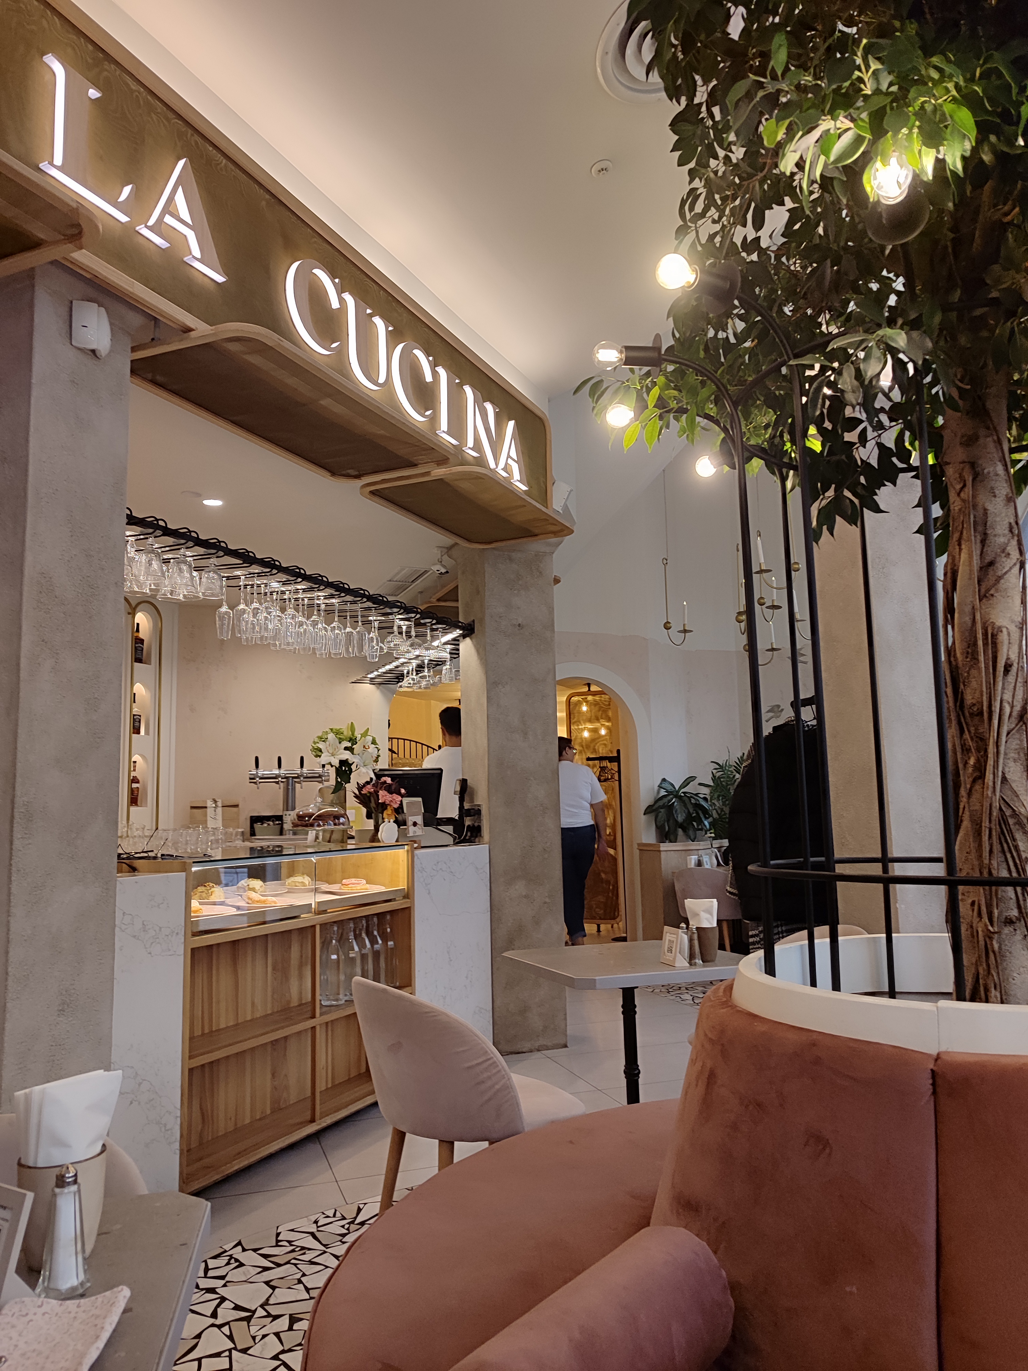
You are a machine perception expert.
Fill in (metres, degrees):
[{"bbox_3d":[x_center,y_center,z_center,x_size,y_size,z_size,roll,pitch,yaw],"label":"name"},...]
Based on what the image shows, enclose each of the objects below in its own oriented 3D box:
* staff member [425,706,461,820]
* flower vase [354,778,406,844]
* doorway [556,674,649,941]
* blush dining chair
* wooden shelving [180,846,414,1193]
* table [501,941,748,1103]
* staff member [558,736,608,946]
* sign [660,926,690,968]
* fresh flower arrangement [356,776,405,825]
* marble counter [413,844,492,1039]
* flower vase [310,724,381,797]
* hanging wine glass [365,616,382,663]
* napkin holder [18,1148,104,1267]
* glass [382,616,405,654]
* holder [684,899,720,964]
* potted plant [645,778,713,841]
[{"bbox_3d":[-0.355,1.030,6.030,0.500,1.807,0.320,0,-7,-10],"label":"staff member"},{"bbox_3d":[-0.639,0.606,4.728,0.235,0.340,0.220,0,-7,-8],"label":"flower vase"},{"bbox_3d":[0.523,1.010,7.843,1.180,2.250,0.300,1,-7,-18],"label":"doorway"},{"bbox_3d":[-0.116,1.100,2.423,0.550,0.780,0.500,3,-8,-30],"label":"blush dining chair"},{"bbox_3d":[-0.966,1.170,3.879,0.480,1.020,1.400,-4,-8,25],"label":"wooden shelving"},{"bbox_3d":[0.337,1.149,2.772,0.610,0.750,0.590,1,-7,-18],"label":"table"},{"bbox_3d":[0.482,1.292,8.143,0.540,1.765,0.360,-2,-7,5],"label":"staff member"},{"bbox_3d":[0.444,0.708,2.689,0.050,0.100,0.080,1,-7,-18],"label":"sign"},{"bbox_3d":[-0.639,0.547,4.728,0.235,0.225,0.220,0,-7,-8],"label":"fresh flower arrangement"},{"bbox_3d":[-0.511,1.270,4.613,0.550,1.008,0.717,-5,-8,25],"label":"marble counter"},{"bbox_3d":[-0.850,0.372,4.988,0.340,0.340,0.310,0,-7,-10],"label":"flower vase"},{"bbox_3d":[-0.672,-0.216,4.726,0.070,0.216,0.070,0,-7,-8],"label":"hanging wine glass"},{"bbox_3d":[-0.451,0.518,0.985,0.081,0.099,0.081,2,-8,-24],"label":"napkin holder"},{"bbox_3d":[-0.572,-0.240,4.720,0.094,0.182,0.094,-1,-7,0],"label":"glass"},{"bbox_3d":[0.526,0.681,2.752,0.090,0.168,0.085,-3,-7,10],"label":"holder"},{"bbox_3d":[1.260,0.952,7.588,0.520,0.510,0.480,-2,-7,9],"label":"potted plant"}]

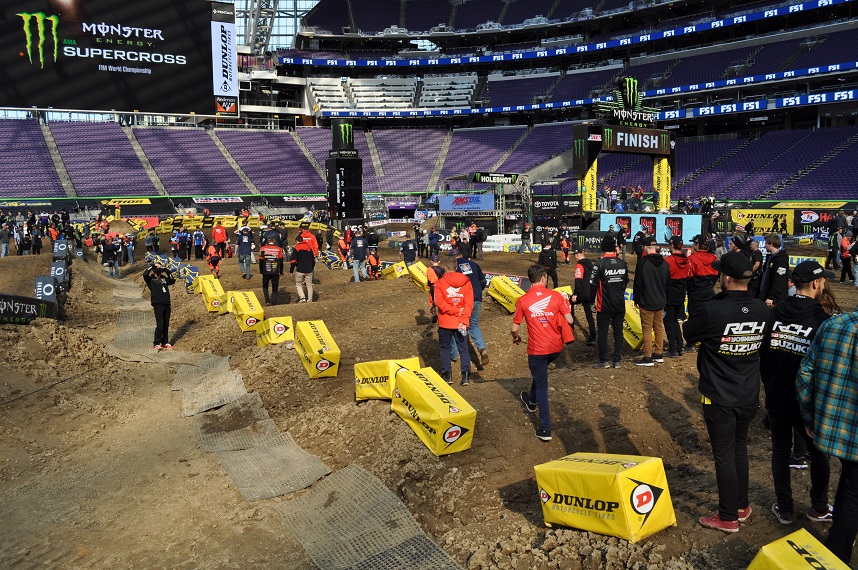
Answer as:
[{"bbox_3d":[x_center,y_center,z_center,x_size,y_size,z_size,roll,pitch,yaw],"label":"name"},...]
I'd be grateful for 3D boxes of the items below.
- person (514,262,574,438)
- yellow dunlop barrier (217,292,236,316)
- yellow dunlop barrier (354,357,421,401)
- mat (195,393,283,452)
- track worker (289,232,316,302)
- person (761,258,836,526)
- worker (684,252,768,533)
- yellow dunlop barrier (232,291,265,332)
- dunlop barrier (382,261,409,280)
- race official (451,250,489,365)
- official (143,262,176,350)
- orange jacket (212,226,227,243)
[{"bbox_3d":[1.143,0.680,6.385,0.580,1.760,0.500,1,6,12],"label":"person"},{"bbox_3d":[-4.544,0.439,14.920,0.425,0.430,0.885,1,-7,-30],"label":"yellow dunlop barrier"},{"bbox_3d":[-0.508,1.150,7.809,0.413,0.432,0.883,0,-9,-34],"label":"yellow dunlop barrier"},{"bbox_3d":[-2.567,1.772,8.481,0.903,0.100,1.741,-11,11,-23],"label":"mat"},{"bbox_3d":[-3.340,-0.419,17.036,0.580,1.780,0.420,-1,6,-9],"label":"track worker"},{"bbox_3d":[2.478,0.731,4.323,0.500,1.780,0.370,4,7,38],"label":"person"},{"bbox_3d":[1.927,0.689,4.164,0.530,1.800,0.380,-1,6,2],"label":"worker"},{"bbox_3d":[-3.729,0.548,13.265,0.413,0.432,0.883,-5,29,-29],"label":"yellow dunlop barrier"},{"bbox_3d":[-1.135,-0.447,21.548,0.413,0.432,0.883,-23,6,-32],"label":"dunlop barrier"},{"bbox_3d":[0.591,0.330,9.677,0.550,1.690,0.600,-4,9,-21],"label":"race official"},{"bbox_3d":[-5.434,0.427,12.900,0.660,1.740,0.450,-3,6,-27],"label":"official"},{"bbox_3d":[-9.866,-2.380,30.300,0.650,0.780,0.360,-2,6,-13],"label":"orange jacket"}]

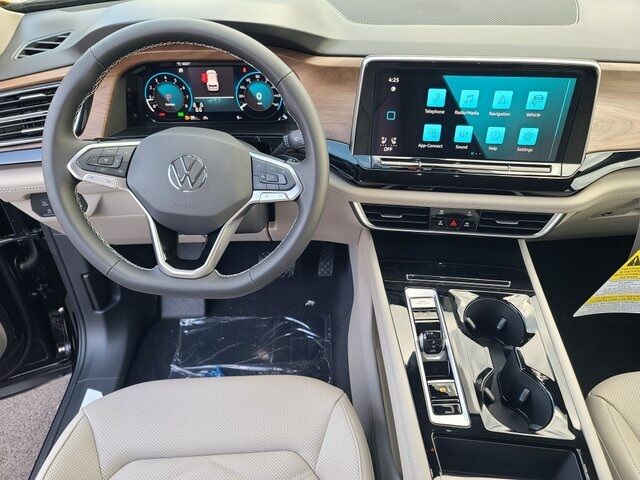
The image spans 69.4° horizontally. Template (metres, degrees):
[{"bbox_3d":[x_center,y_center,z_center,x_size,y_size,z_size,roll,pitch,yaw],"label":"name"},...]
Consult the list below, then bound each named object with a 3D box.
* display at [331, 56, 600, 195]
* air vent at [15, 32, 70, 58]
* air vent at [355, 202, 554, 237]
[{"bbox_3d":[0.229,-0.184,0.727,0.366,0.195,0.040,4,30,6],"label":"display"},{"bbox_3d":[-0.499,-0.347,0.840,0.115,0.025,0.036,-32,82,-12],"label":"air vent"},{"bbox_3d":[0.230,-0.036,0.798,0.358,0.052,0.035,4,30,6],"label":"air vent"}]

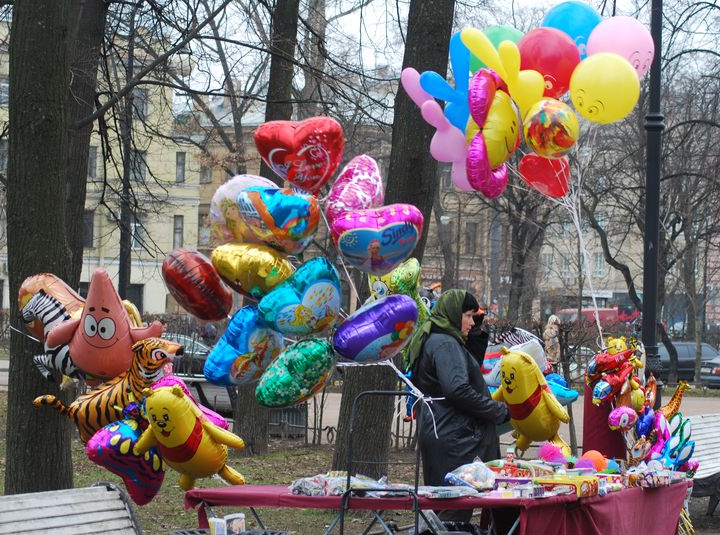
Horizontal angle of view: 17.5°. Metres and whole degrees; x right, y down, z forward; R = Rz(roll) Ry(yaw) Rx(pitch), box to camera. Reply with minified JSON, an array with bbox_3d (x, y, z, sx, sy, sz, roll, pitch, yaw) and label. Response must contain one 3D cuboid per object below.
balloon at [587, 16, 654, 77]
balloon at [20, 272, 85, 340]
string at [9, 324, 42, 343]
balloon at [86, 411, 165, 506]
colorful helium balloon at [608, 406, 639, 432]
[{"bbox_3d":[1.227,-1.022,11.000,0.315,0.340,0.315,0,12,0],"label":"balloon"},{"bbox_3d":[-1.425,0.207,11.000,0.400,0.380,0.200,-8,15,18],"label":"balloon"},{"bbox_3d":[-1.566,0.308,10.900,0.155,0.015,0.030,27,0,0],"label":"string"},{"bbox_3d":[-1.071,0.856,10.800,0.420,0.450,0.180,-35,10,22],"label":"balloon"},{"bbox_3d":[1.218,0.703,10.800,0.140,0.125,0.100,1,-2,-15],"label":"colorful helium balloon"}]

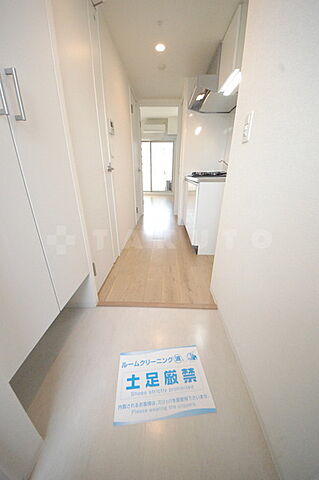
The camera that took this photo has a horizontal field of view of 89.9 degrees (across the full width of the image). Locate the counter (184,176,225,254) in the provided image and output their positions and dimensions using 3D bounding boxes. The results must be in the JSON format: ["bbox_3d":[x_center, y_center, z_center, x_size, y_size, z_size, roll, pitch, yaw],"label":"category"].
[{"bbox_3d":[0.701,-0.436,2.321,0.595,0.855,1.200,1,22,1],"label":"counter"}]

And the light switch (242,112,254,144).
[{"bbox_3d":[0.443,-0.562,0.807,0.012,0.120,0.070,1,23,2],"label":"light switch"}]

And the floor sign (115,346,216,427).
[{"bbox_3d":[0.016,0.700,0.806,0.440,0.005,0.288,-2,23,-5],"label":"floor sign"}]

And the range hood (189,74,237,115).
[{"bbox_3d":[0.706,-1.793,2.001,0.585,0.164,0.614,1,23,2],"label":"range hood"}]

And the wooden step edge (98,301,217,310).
[{"bbox_3d":[-0.022,0.509,1.243,0.930,0.022,0.040,1,23,2],"label":"wooden step edge"}]

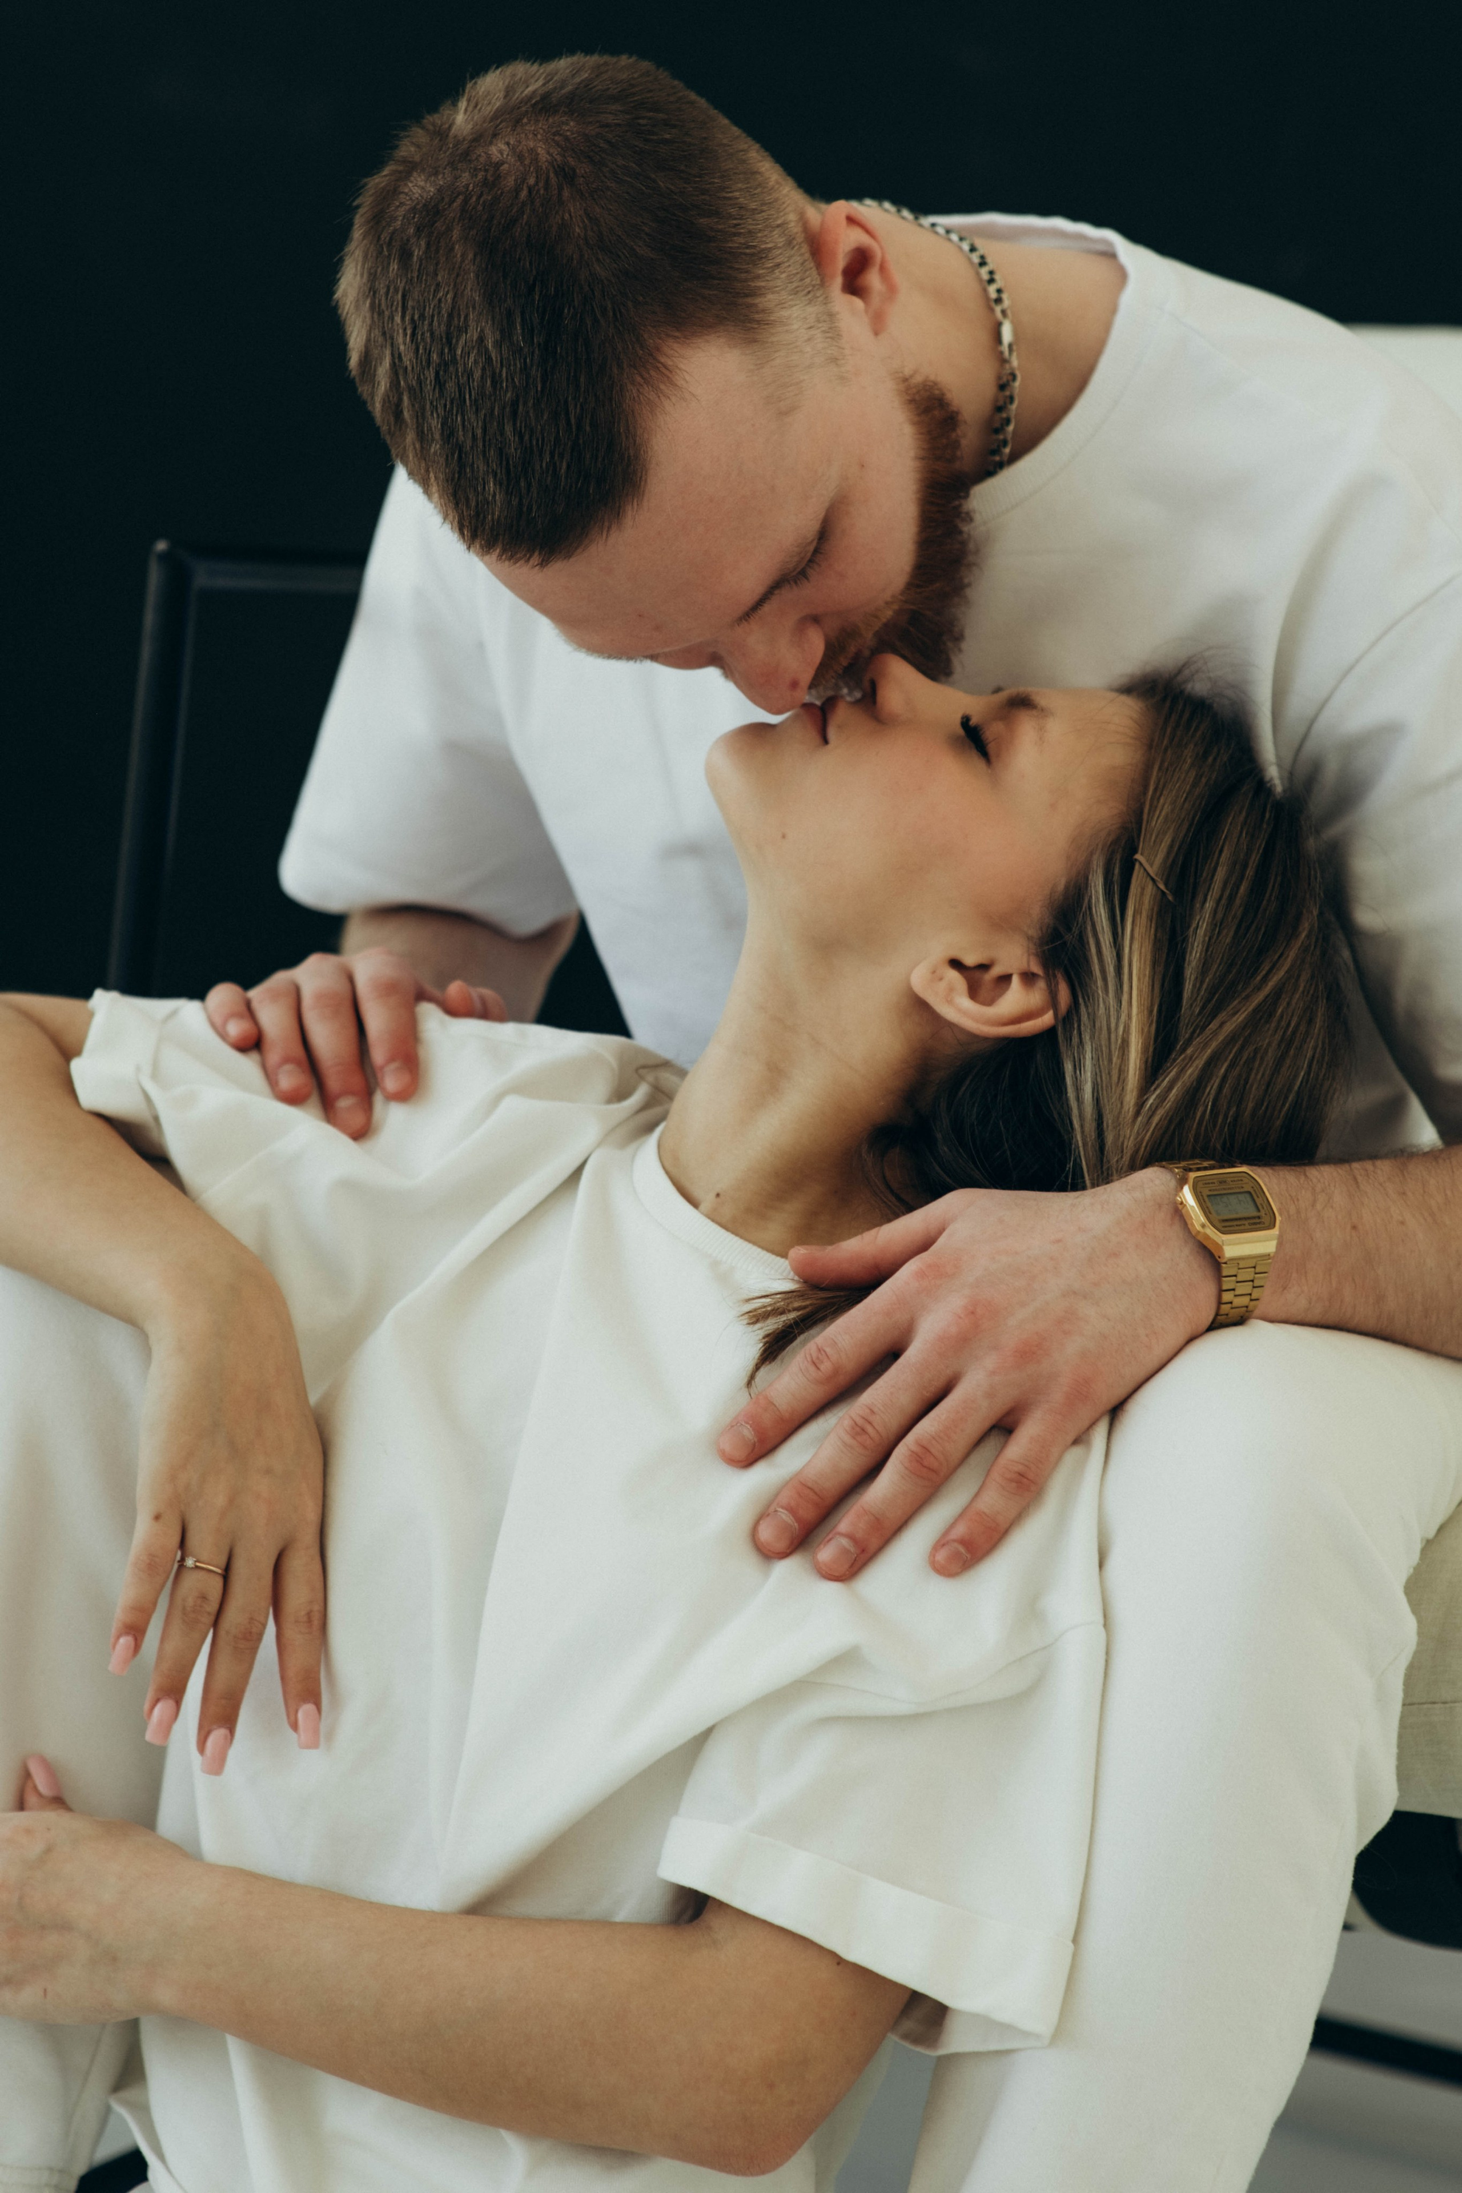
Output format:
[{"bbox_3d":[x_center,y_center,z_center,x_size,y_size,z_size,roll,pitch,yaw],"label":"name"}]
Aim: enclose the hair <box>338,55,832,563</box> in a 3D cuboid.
[{"bbox_3d":[-0.058,-0.274,1.830,0.170,0.205,0.165,-24,-20,37],"label":"hair"}]

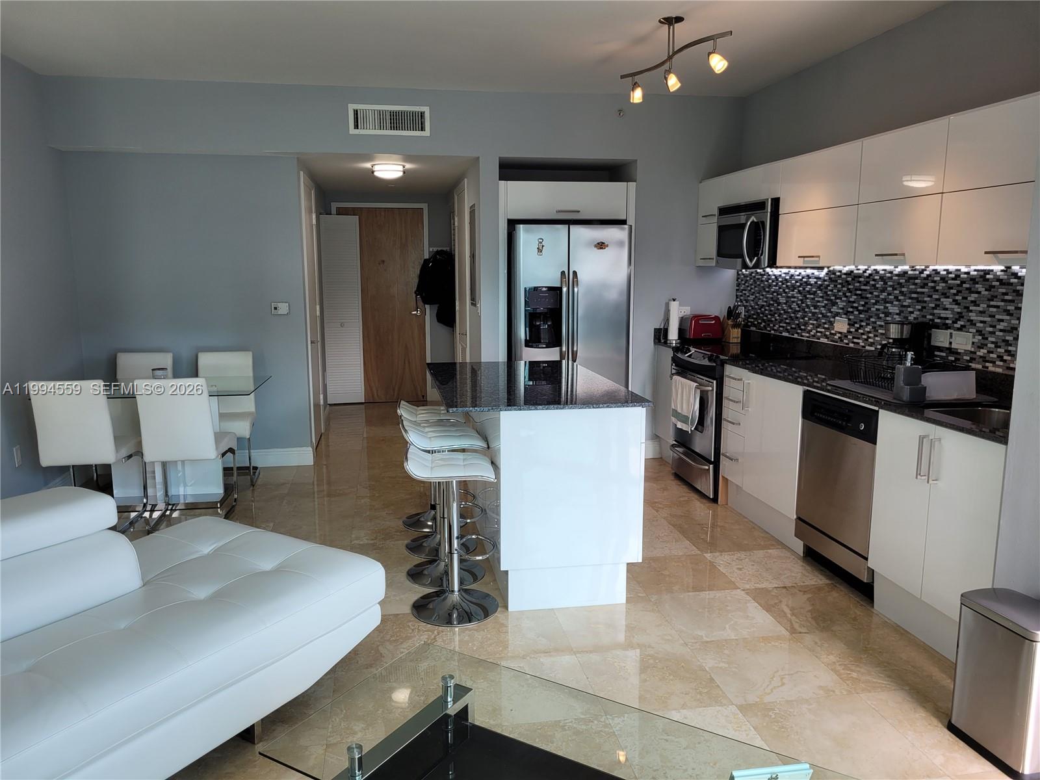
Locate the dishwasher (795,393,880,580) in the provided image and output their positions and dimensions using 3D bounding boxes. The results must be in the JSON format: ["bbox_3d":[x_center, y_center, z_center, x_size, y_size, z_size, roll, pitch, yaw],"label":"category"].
[{"bbox_3d":[1.738,0.406,3.666,0.600,0.760,0.601,-2,9,-10],"label":"dishwasher"}]

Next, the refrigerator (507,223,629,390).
[{"bbox_3d":[0.327,-0.343,5.985,0.836,1.764,0.840,-2,9,-9],"label":"refrigerator"}]

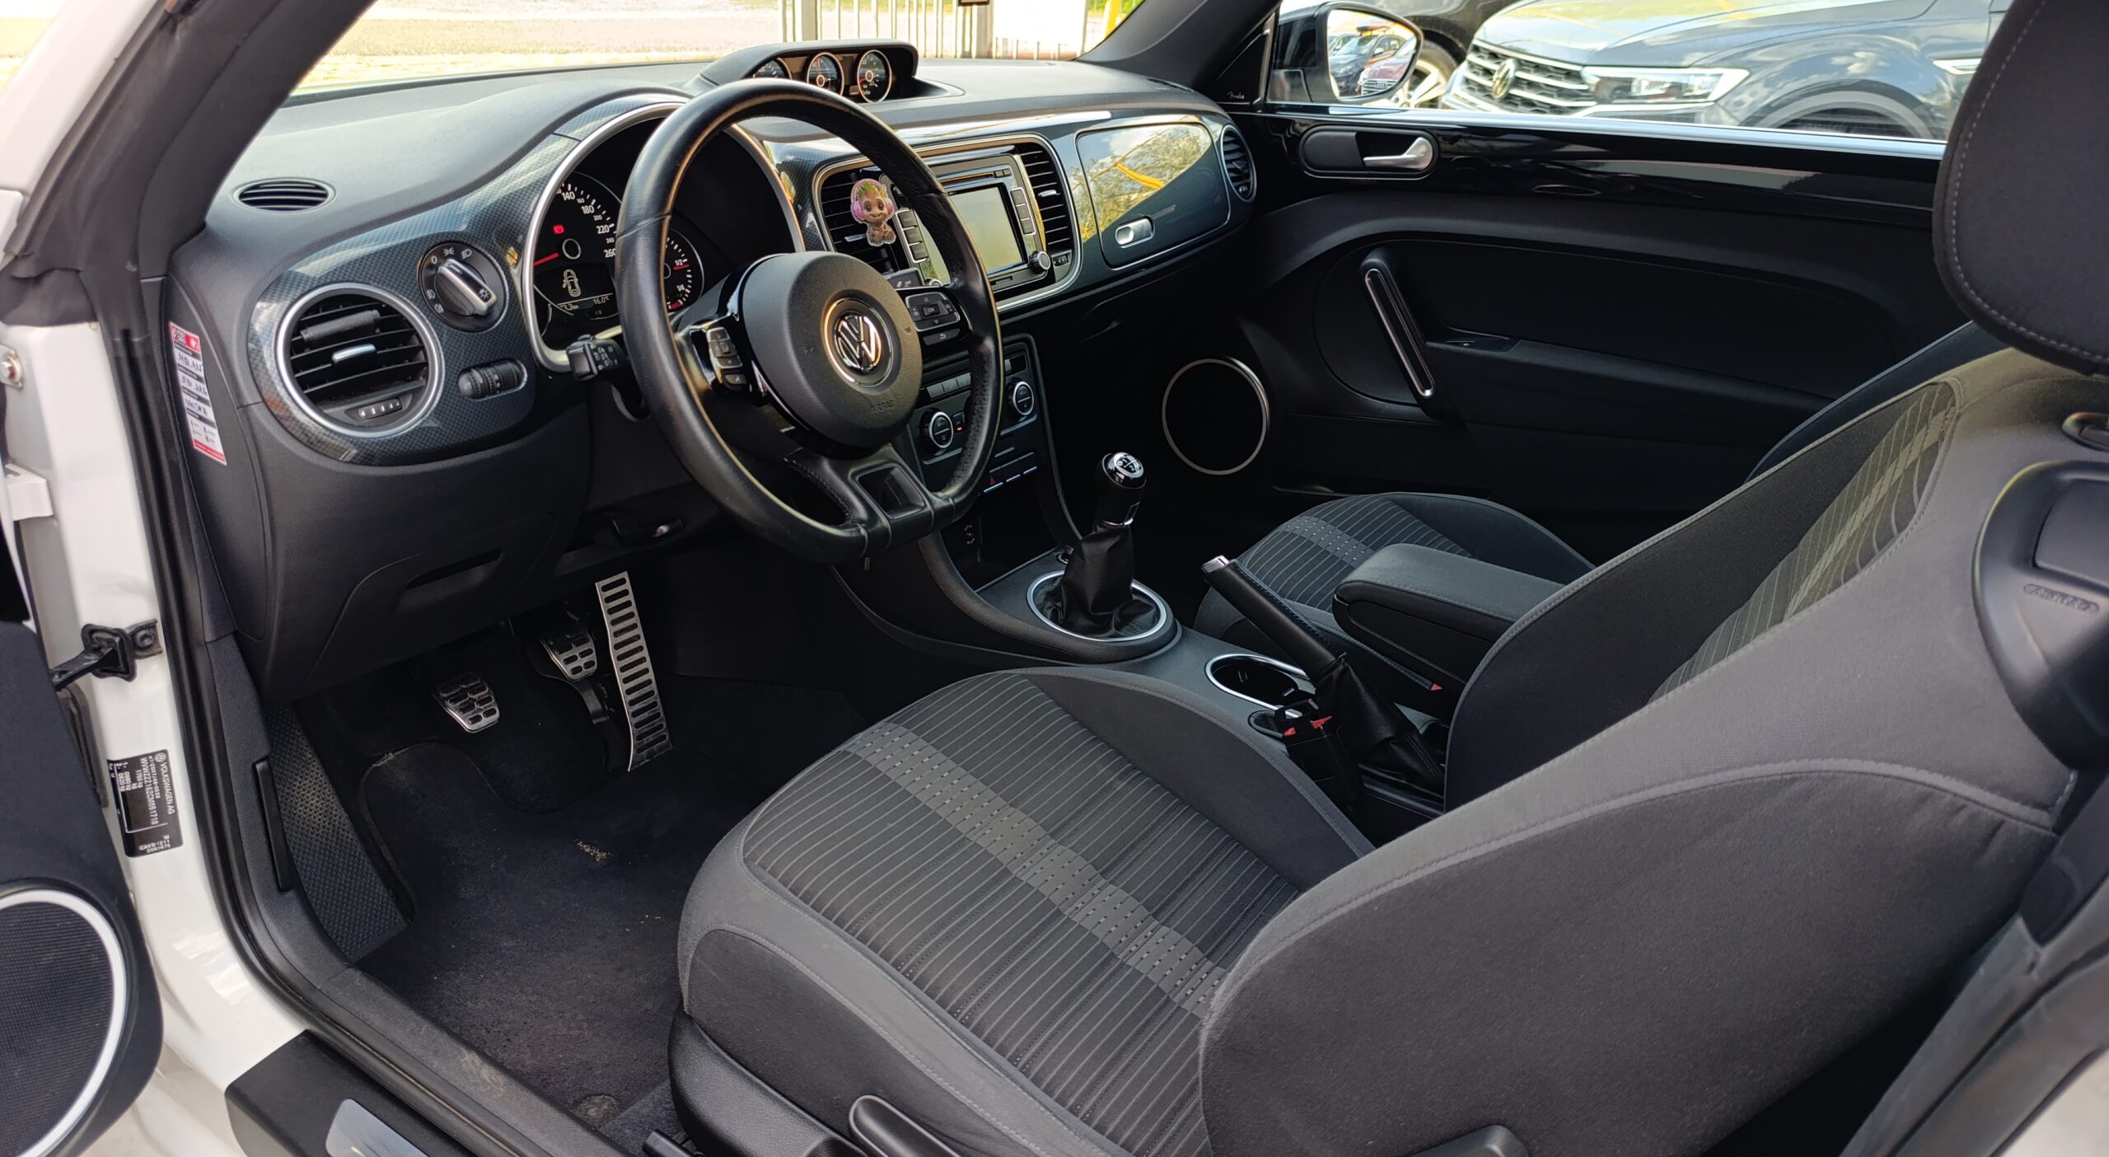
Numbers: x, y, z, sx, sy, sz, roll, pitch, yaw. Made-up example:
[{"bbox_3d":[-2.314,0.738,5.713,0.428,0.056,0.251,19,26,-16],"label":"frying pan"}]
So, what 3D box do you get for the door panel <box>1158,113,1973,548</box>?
[{"bbox_3d":[0.652,-0.295,1.853,1.080,0.600,0.140,18,28,30],"label":"door panel"}]

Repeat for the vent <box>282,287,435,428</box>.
[{"bbox_3d":[-0.470,-0.147,0.943,0.045,0.106,0.106,-6,15,42],"label":"vent"}]

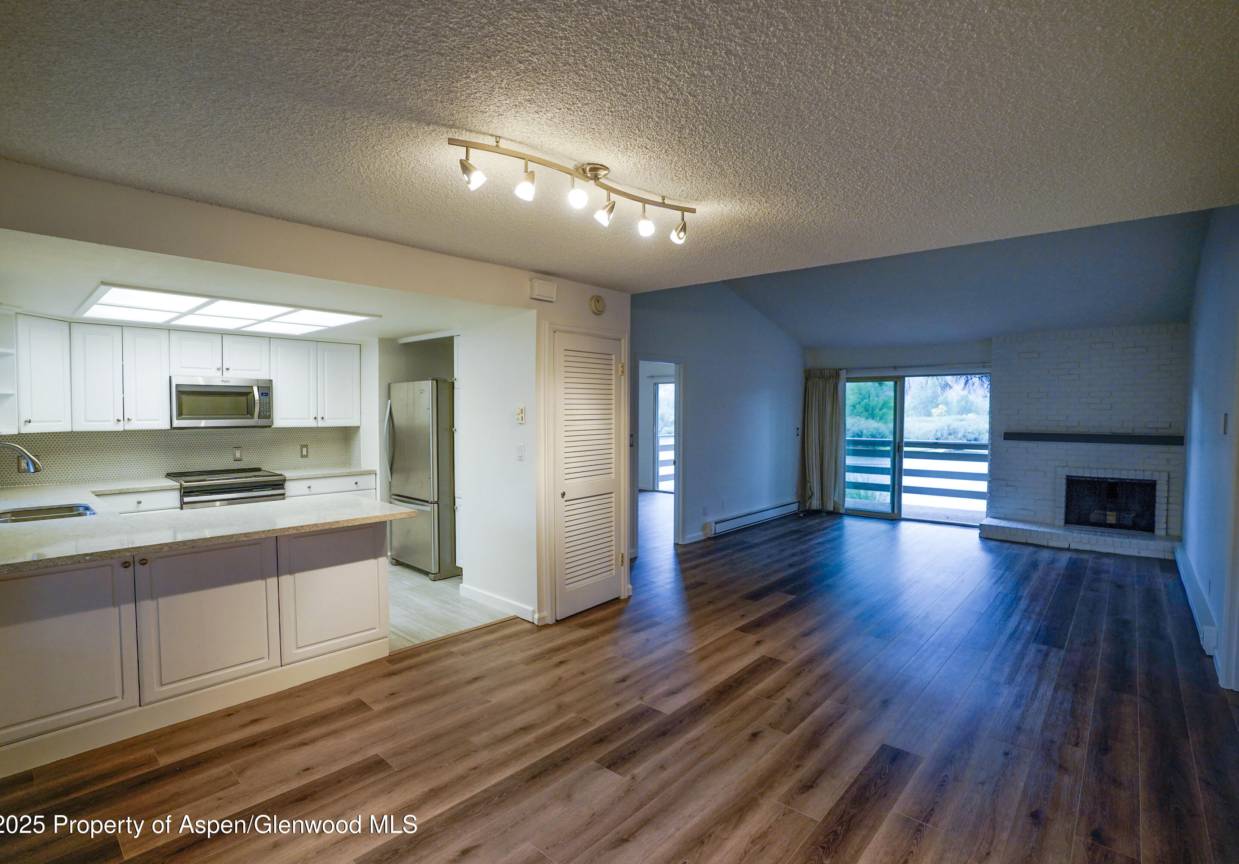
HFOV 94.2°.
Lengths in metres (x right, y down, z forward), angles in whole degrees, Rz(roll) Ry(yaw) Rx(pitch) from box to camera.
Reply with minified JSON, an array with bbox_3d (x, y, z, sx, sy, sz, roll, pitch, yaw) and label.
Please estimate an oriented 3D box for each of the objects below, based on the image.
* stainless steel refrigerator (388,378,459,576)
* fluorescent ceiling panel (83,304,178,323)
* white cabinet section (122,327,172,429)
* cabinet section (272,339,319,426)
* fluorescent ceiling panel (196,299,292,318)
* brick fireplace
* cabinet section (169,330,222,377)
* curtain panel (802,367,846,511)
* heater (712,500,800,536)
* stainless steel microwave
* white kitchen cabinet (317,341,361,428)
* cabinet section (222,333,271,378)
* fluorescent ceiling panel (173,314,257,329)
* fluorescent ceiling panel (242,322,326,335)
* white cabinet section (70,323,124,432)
[{"bbox_3d":[-1.712,0.414,5.598,0.750,1.765,0.800,2,3,42],"label":"stainless steel refrigerator"},{"bbox_3d":[-3.315,-0.802,3.922,0.650,0.030,0.430,2,3,42],"label":"fluorescent ceiling panel"},{"bbox_3d":[-3.996,-0.435,4.836,0.325,0.820,0.297,2,3,42],"label":"white cabinet section"},{"bbox_3d":[-3.244,-0.466,5.658,0.325,0.834,0.420,2,3,42],"label":"cabinet section"},{"bbox_3d":[-2.483,-0.797,3.794,0.680,0.030,0.400,2,3,42],"label":"fluorescent ceiling panel"},{"bbox_3d":[5.151,0.059,6.482,1.720,2.420,0.550,2,3,38],"label":"brick fireplace"},{"bbox_3d":[-3.766,-0.668,5.078,0.325,0.378,0.374,2,3,42],"label":"cabinet section"},{"bbox_3d":[3.024,0.123,8.488,0.640,2.090,0.130,2,3,42],"label":"curtain panel"},{"bbox_3d":[1.873,1.127,7.695,0.075,0.180,2.400,2,3,42],"label":"heater"},{"bbox_3d":[-3.547,-0.258,5.107,0.400,0.425,0.748,2,3,42],"label":"stainless steel microwave"},{"bbox_3d":[-2.913,-0.469,5.851,0.335,0.820,0.425,2,3,42],"label":"white kitchen cabinet"},{"bbox_3d":[-3.511,-0.680,5.356,0.325,0.376,0.382,2,3,42],"label":"cabinet section"},{"bbox_3d":[-2.997,-0.814,4.254,0.620,0.030,0.400,2,3,42],"label":"fluorescent ceiling panel"},{"bbox_3d":[-2.662,-0.826,4.582,0.620,0.030,0.425,2,3,42],"label":"fluorescent ceiling panel"},{"bbox_3d":[-4.198,-0.426,4.616,0.325,0.821,0.300,2,3,42],"label":"white cabinet section"}]

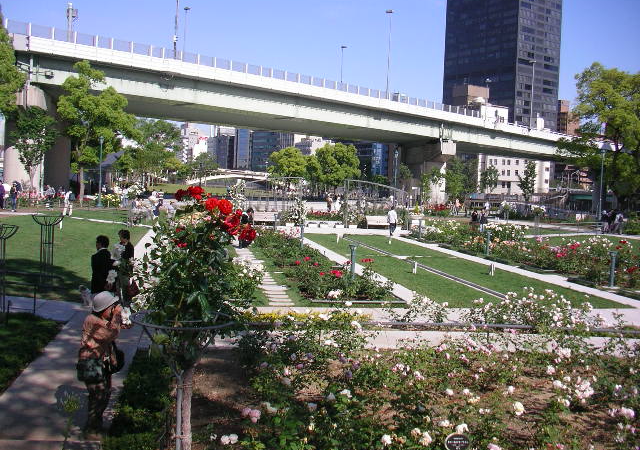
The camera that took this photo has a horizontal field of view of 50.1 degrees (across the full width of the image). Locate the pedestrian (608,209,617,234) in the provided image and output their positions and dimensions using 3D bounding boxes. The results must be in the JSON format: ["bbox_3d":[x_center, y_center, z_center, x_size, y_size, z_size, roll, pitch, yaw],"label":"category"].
[{"bbox_3d":[20.737,-0.234,48.500,0.420,1.680,0.500,1,4,-18],"label":"pedestrian"}]

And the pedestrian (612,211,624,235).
[{"bbox_3d":[21.169,-0.108,48.542,0.420,1.630,0.500,2,3,6],"label":"pedestrian"}]

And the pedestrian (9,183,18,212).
[{"bbox_3d":[-19.234,-1.728,43.000,0.500,1.660,0.420,5,4,39],"label":"pedestrian"}]

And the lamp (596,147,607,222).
[{"bbox_3d":[25.970,-3.684,63.000,0.500,6.600,0.500,2,3,0],"label":"lamp"}]

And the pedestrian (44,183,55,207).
[{"bbox_3d":[-18.980,-1.965,48.000,0.500,1.600,0.450,0,4,-30],"label":"pedestrian"}]

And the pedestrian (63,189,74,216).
[{"bbox_3d":[-16.360,-1.464,44.500,0.480,1.660,0.500,3,4,12],"label":"pedestrian"}]

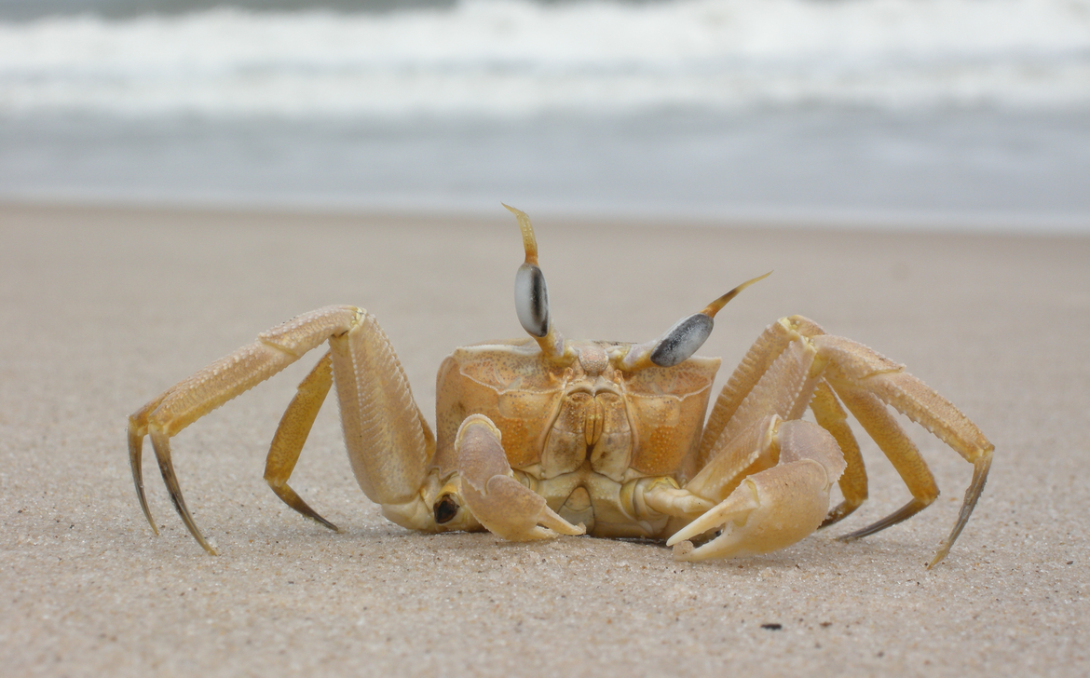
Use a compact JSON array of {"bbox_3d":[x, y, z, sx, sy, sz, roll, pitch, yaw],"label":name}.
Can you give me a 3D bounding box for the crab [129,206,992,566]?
[{"bbox_3d":[0.003,0.005,0.628,0.138,0.054,0.072,1,4,-7],"label":"crab"}]

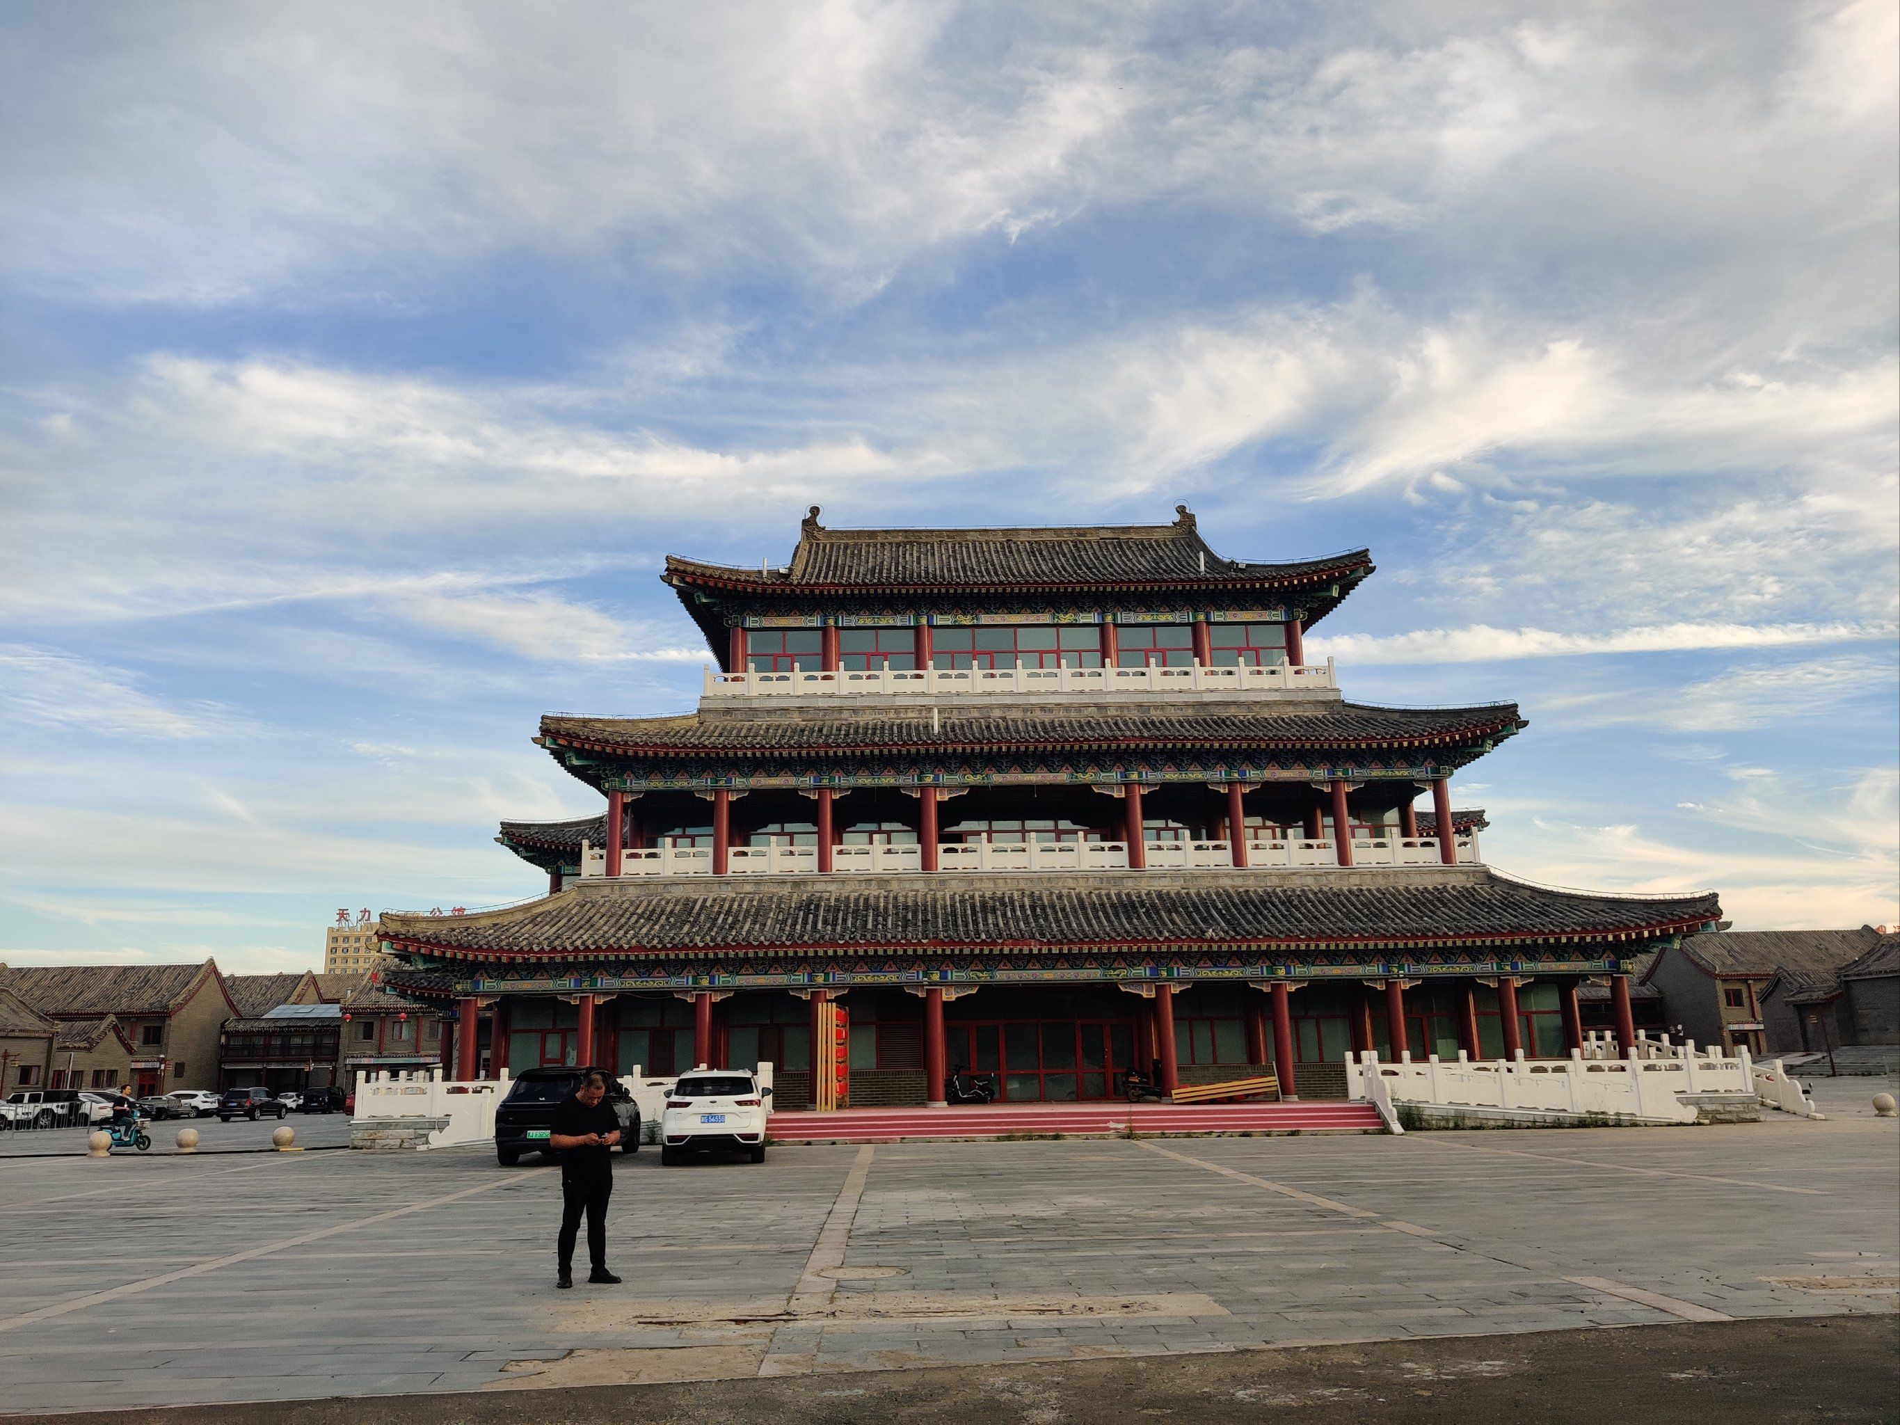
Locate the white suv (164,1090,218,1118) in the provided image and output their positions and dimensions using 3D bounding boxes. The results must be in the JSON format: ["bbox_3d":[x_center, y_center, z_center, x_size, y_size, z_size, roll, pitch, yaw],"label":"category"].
[{"bbox_3d":[-48.294,24.576,92.996,4.500,1.650,1.840,-1,-13,-2],"label":"white suv"}]

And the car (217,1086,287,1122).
[{"bbox_3d":[-35.724,20.023,76.014,1.870,1.670,4.650,-1,-13,-1],"label":"car"}]

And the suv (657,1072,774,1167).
[{"bbox_3d":[-4.478,7.782,28.669,1.890,1.680,4.550,0,-14,-6],"label":"suv"}]

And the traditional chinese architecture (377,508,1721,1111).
[{"bbox_3d":[2.223,2.801,50.962,34.000,20.900,26.000,-1,-13,-2],"label":"traditional chinese architecture"}]

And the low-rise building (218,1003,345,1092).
[{"bbox_3d":[-46.314,24.866,107.285,9.000,7.500,7.500,-1,-13,-2],"label":"low-rise building"}]

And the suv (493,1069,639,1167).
[{"bbox_3d":[-7.447,7.996,29.469,1.950,1.750,4.900,-1,-13,0],"label":"suv"}]

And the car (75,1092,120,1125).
[{"bbox_3d":[-46.689,21.082,78.528,4.650,1.600,1.880,-1,-13,-2],"label":"car"}]

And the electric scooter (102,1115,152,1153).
[{"bbox_3d":[-20.725,10.546,37.316,1.420,1.020,0.600,0,-13,-4],"label":"electric scooter"}]

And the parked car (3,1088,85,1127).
[{"bbox_3d":[-46.285,20.098,75.049,4.500,1.860,1.890,-1,-13,-2],"label":"parked car"}]

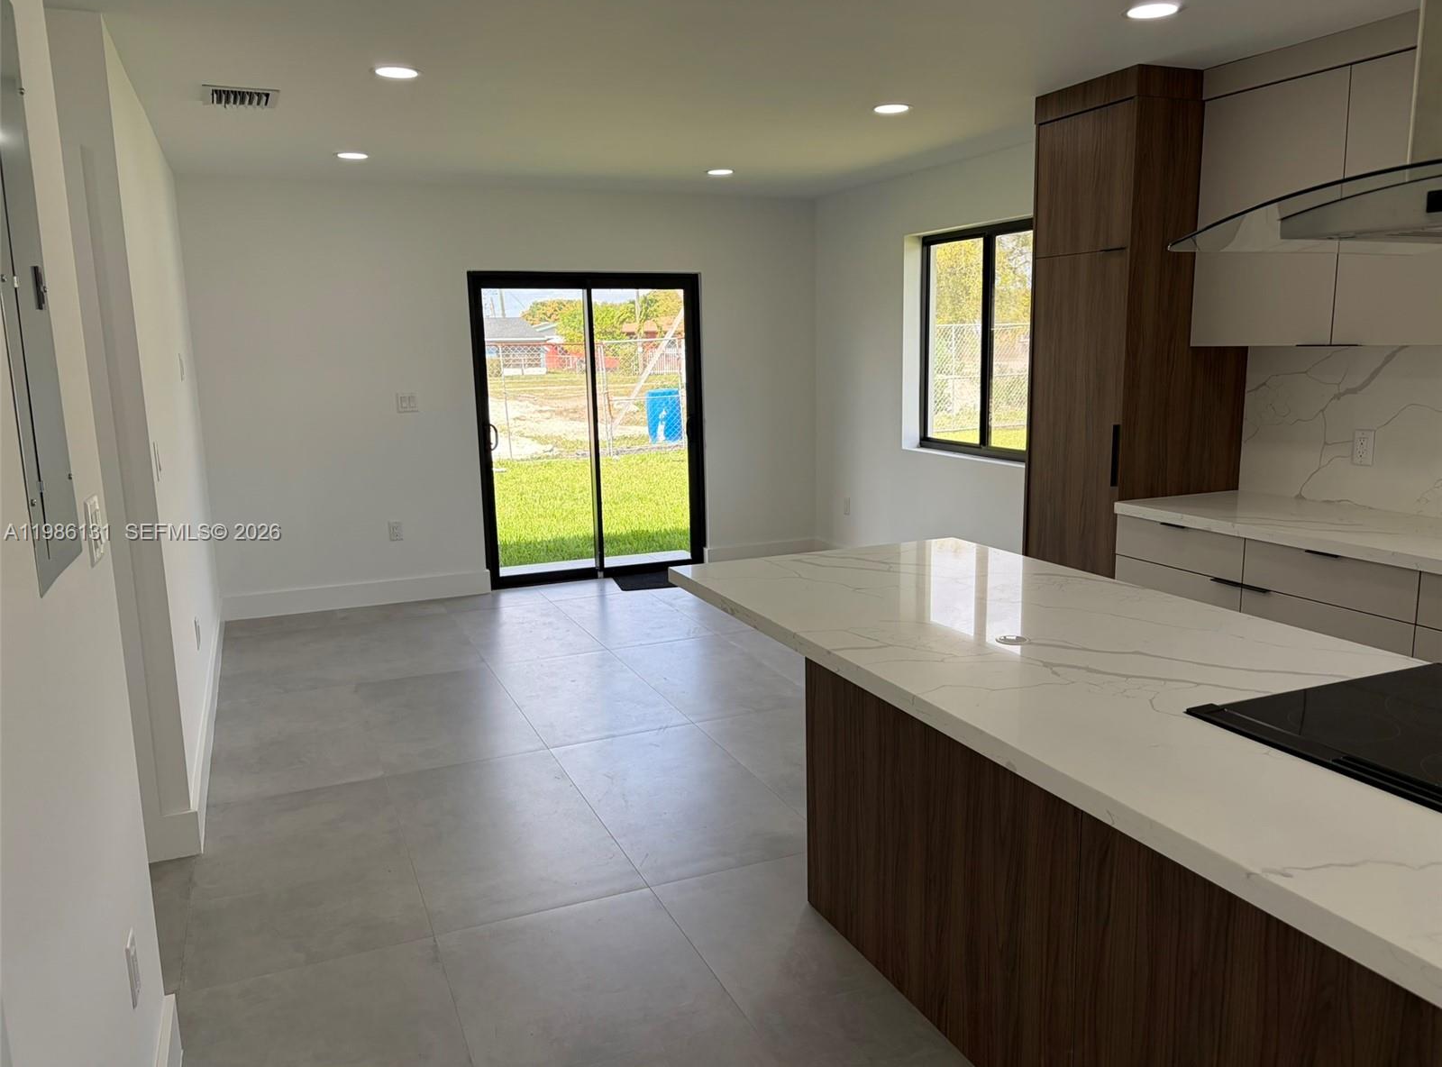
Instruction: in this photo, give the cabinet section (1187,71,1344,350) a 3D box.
[{"bbox_3d":[2.018,-1.096,3.775,0.340,0.868,0.580,-6,11,-22],"label":"cabinet section"}]

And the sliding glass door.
[{"bbox_3d":[-0.844,-0.684,7.125,1.525,2.005,0.100,-5,11,-22],"label":"sliding glass door"}]

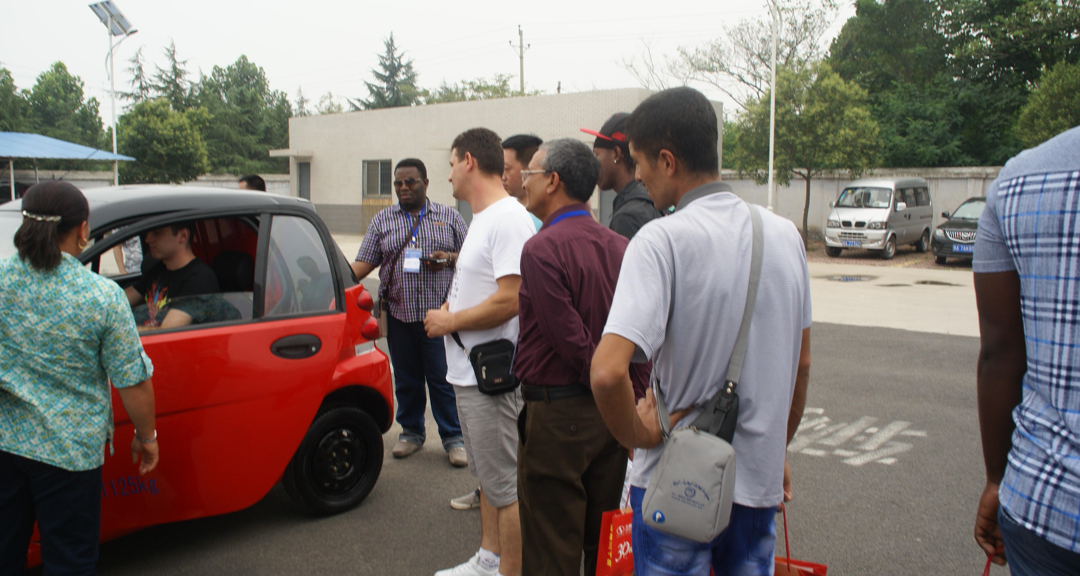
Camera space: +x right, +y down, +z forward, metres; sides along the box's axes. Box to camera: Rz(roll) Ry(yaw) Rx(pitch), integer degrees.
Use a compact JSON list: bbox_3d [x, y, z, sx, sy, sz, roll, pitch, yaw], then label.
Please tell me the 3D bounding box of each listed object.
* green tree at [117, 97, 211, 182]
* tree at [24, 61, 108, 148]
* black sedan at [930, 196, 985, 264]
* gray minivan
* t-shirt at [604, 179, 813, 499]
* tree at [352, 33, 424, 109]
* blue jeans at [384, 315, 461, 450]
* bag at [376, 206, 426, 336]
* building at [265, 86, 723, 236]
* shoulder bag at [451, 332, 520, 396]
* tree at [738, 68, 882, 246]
[{"bbox_3d":[-13.011,-4.114,28.119,2.950,4.800,2.950,-3,7,-25],"label":"green tree"},{"bbox_3d":[-24.632,-7.486,42.275,4.100,8.400,4.100,-4,7,-30],"label":"tree"},{"bbox_3d":[10.463,-1.332,18.836,1.740,1.460,4.550,5,8,38],"label":"black sedan"},{"bbox_3d":[8.802,-1.840,20.818,1.600,1.920,3.720,6,8,41],"label":"gray minivan"},{"bbox_3d":[0.413,0.137,2.000,0.500,0.770,0.310,-2,7,-18],"label":"t-shirt"},{"bbox_3d":[-8.931,-9.552,48.615,5.500,11.200,5.500,0,6,0],"label":"tree"},{"bbox_3d":[-0.667,0.512,4.696,0.470,0.900,0.300,0,6,0],"label":"blue jeans"},{"bbox_3d":[-0.813,-0.084,4.720,0.300,0.780,0.260,2,7,11],"label":"bag"},{"bbox_3d":[-2.102,-4.089,29.148,16.072,4.430,5.790,5,8,38],"label":"building"},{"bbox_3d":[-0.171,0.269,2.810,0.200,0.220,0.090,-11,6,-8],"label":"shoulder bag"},{"bbox_3d":[7.451,-3.628,22.278,3.900,5.200,3.900,5,8,38],"label":"tree"}]

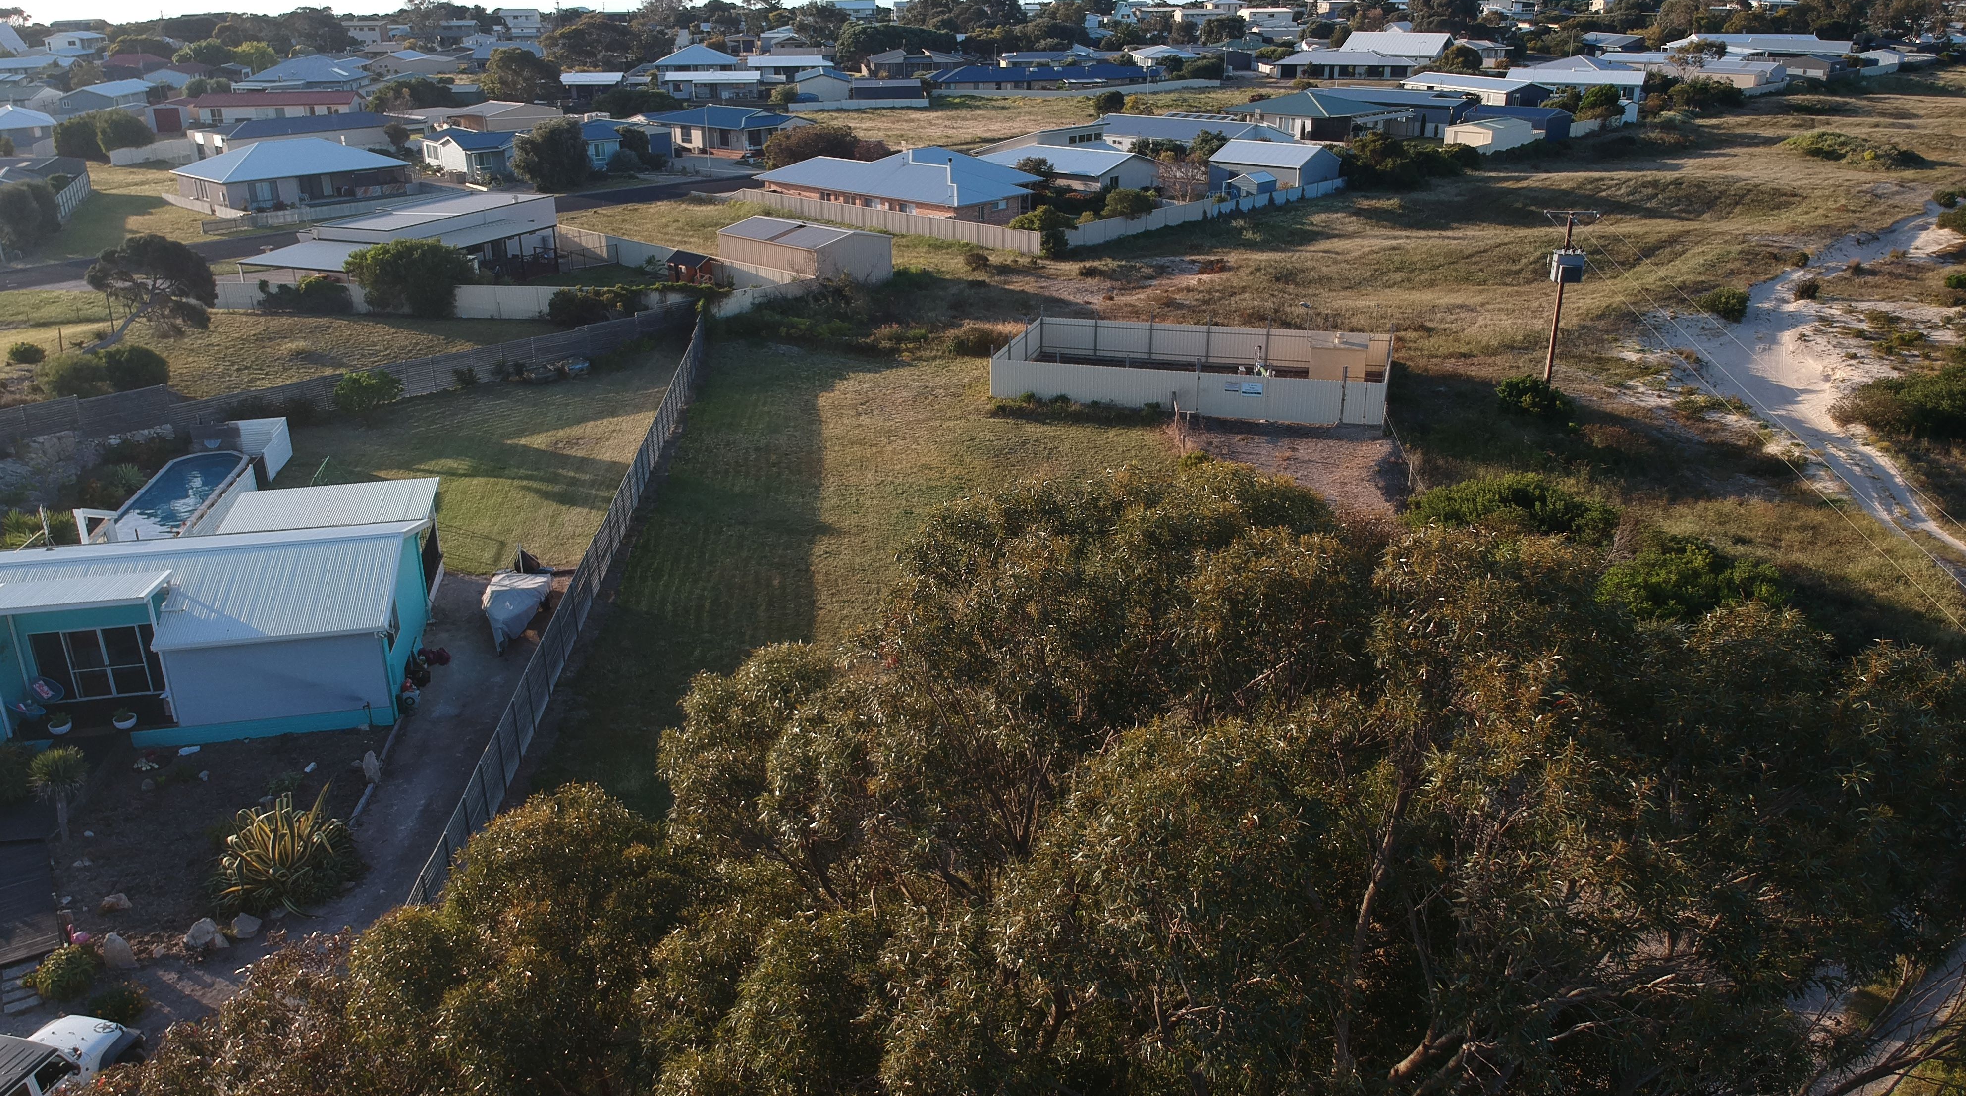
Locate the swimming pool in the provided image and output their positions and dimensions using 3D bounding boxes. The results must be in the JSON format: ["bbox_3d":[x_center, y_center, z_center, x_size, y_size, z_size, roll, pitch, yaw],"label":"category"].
[{"bbox_3d":[-31.163,-1.557,55.212,3.076,1.200,10.300,-5,23,-11],"label":"swimming pool"}]

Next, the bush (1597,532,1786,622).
[{"bbox_3d":[22.153,0.664,44.337,5.306,2.077,3.980,11,25,26],"label":"bush"}]

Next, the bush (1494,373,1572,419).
[{"bbox_3d":[24.712,-7.021,63.703,3.299,1.672,2.804,8,24,20],"label":"bush"}]

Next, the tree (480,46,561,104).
[{"bbox_3d":[-74.236,-75.721,228.155,12.384,9.129,11.146,-7,23,-16],"label":"tree"}]

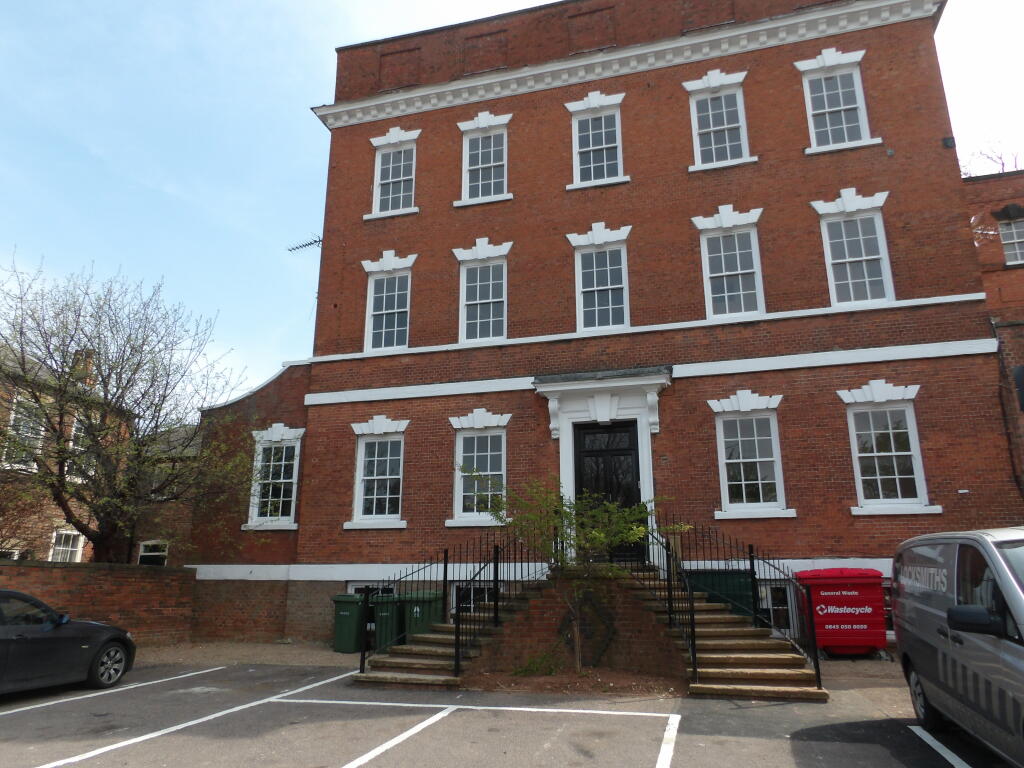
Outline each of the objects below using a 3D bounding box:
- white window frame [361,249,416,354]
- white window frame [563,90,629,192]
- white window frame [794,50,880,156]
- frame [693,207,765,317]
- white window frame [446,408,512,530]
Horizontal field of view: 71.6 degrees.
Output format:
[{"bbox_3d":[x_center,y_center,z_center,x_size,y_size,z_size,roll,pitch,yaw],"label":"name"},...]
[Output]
[{"bbox_3d":[-3.177,-2.139,18.094,1.594,2.733,0.200,-4,-16,15],"label":"white window frame"},{"bbox_3d":[1.984,-5.774,16.682,1.482,2.530,0.200,-4,-16,15],"label":"white window frame"},{"bbox_3d":[6.990,-6.164,15.328,1.498,2.523,0.200,-4,-16,15],"label":"white window frame"},{"bbox_3d":[4.642,-2.618,15.032,1.494,2.587,0.200,-4,-16,15],"label":"frame"},{"bbox_3d":[-0.741,1.885,16.282,1.571,2.718,0.200,-4,-16,15],"label":"white window frame"}]

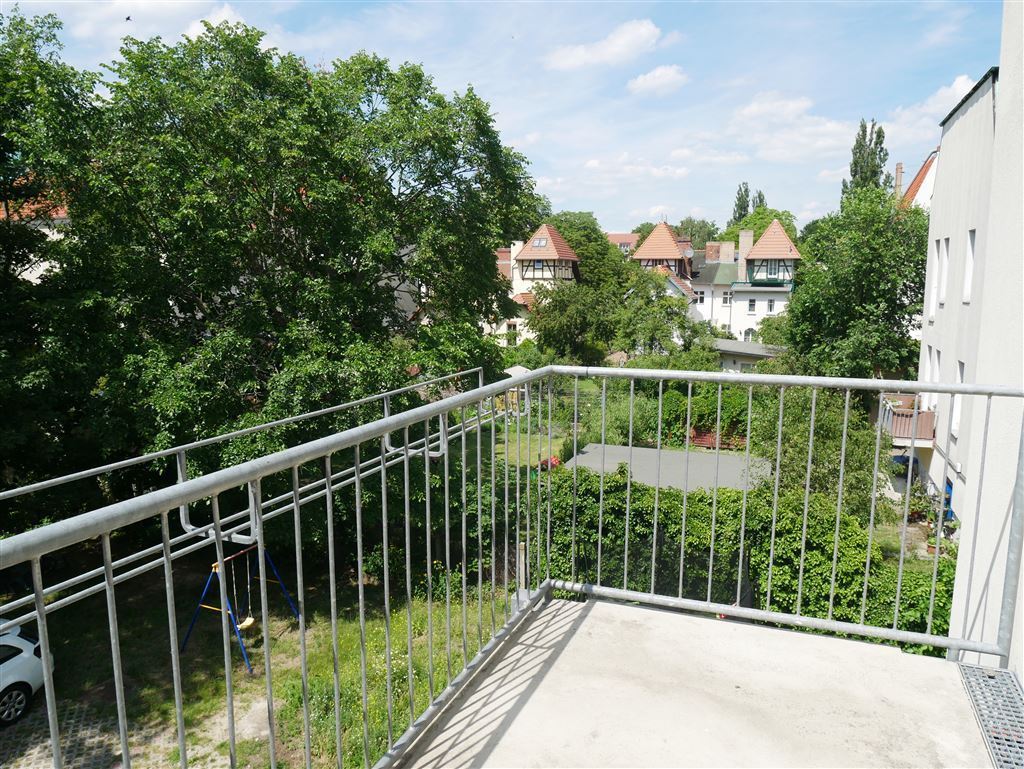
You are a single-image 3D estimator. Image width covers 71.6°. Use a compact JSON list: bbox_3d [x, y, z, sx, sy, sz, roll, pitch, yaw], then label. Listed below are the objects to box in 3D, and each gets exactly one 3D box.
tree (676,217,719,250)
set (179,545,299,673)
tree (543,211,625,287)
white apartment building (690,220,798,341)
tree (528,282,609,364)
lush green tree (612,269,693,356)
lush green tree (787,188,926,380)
[{"bbox_3d":[26.069,-16.143,100.702,7.000,14.815,7.000,2,9,14],"label":"tree"},{"bbox_3d":[-5.103,3.969,13.437,1.580,1.780,1.620,3,9,20],"label":"set"},{"bbox_3d":[7.690,-11.893,77.084,9.116,13.579,8.800,1,9,6],"label":"tree"},{"bbox_3d":[20.944,-8.814,63.894,10.300,11.650,9.000,3,9,19],"label":"white apartment building"},{"bbox_3d":[4.226,-4.430,52.948,5.963,6.254,5.800,1,9,4],"label":"tree"},{"bbox_3d":[10.474,-4.914,52.869,5.955,7.275,5.800,2,9,11],"label":"lush green tree"},{"bbox_3d":[17.841,-4.386,36.754,7.451,11.250,6.800,4,10,25],"label":"lush green tree"}]

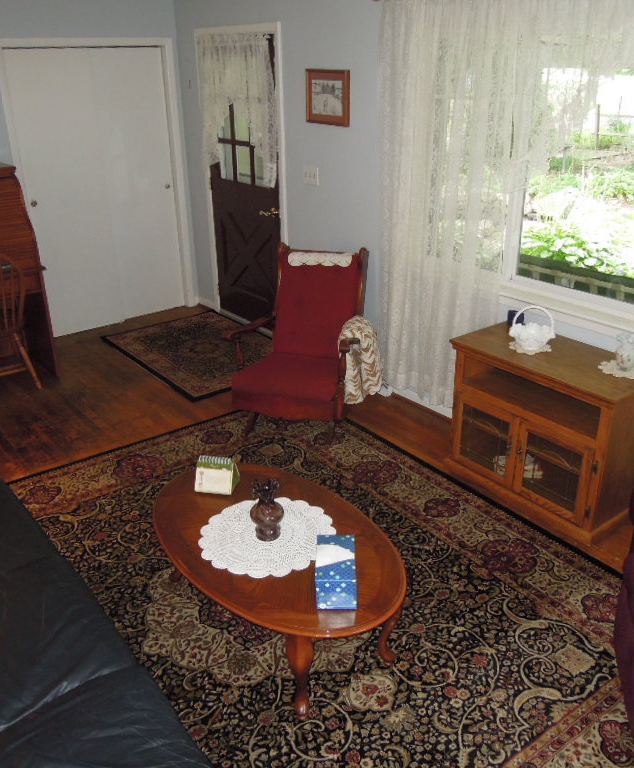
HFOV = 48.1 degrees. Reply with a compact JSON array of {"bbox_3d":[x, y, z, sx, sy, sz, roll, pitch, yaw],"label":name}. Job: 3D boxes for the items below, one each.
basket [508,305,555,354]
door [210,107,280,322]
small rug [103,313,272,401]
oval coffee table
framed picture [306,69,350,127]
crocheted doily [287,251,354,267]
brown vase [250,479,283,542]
[{"bbox_3d":[0.973,-0.250,3.215,0.190,0.190,0.170,9,26,22],"label":"basket"},{"bbox_3d":[-0.519,-1.366,5.263,0.060,1.900,0.930,-19,30,-33],"label":"door"},{"bbox_3d":[-0.821,-0.258,5.198,0.990,0.010,1.450,-19,30,-33],"label":"small rug"},{"bbox_3d":[-0.150,0.698,2.531,0.654,0.400,1.123,-20,30,-35],"label":"oval coffee table"},{"bbox_3d":[0.055,-1.692,4.196,0.025,0.300,0.415,-19,30,-33],"label":"framed picture"},{"bbox_3d":[0.017,-0.645,3.661,0.340,0.075,0.060,7,26,17],"label":"crocheted doily"},{"bbox_3d":[-0.176,0.443,2.470,0.112,0.196,0.112,-1,25,1],"label":"brown vase"}]

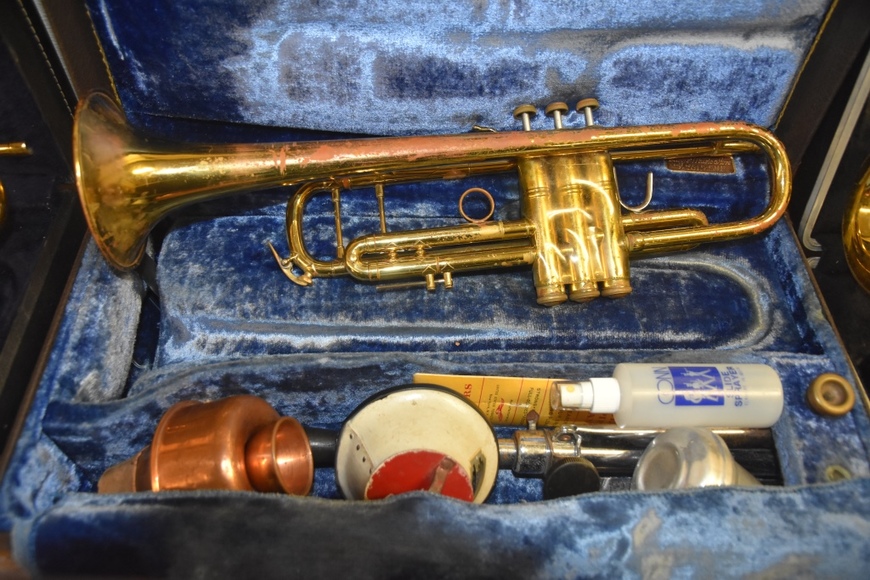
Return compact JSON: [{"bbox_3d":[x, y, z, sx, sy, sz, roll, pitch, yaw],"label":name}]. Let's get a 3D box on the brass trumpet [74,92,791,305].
[{"bbox_3d":[0.025,-0.070,0.463,0.482,0.119,0.175,-6,83,-6],"label":"brass trumpet"}]

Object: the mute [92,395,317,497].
[{"bbox_3d":[-0.153,0.115,0.416,0.146,0.087,0.087,-12,56,16],"label":"mute"}]

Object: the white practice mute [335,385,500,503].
[{"bbox_3d":[-0.011,0.109,0.393,0.106,0.078,0.106,0,87,0],"label":"white practice mute"}]

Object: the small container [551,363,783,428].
[{"bbox_3d":[0.140,0.064,0.395,0.141,0.039,0.039,0,65,0],"label":"small container"}]

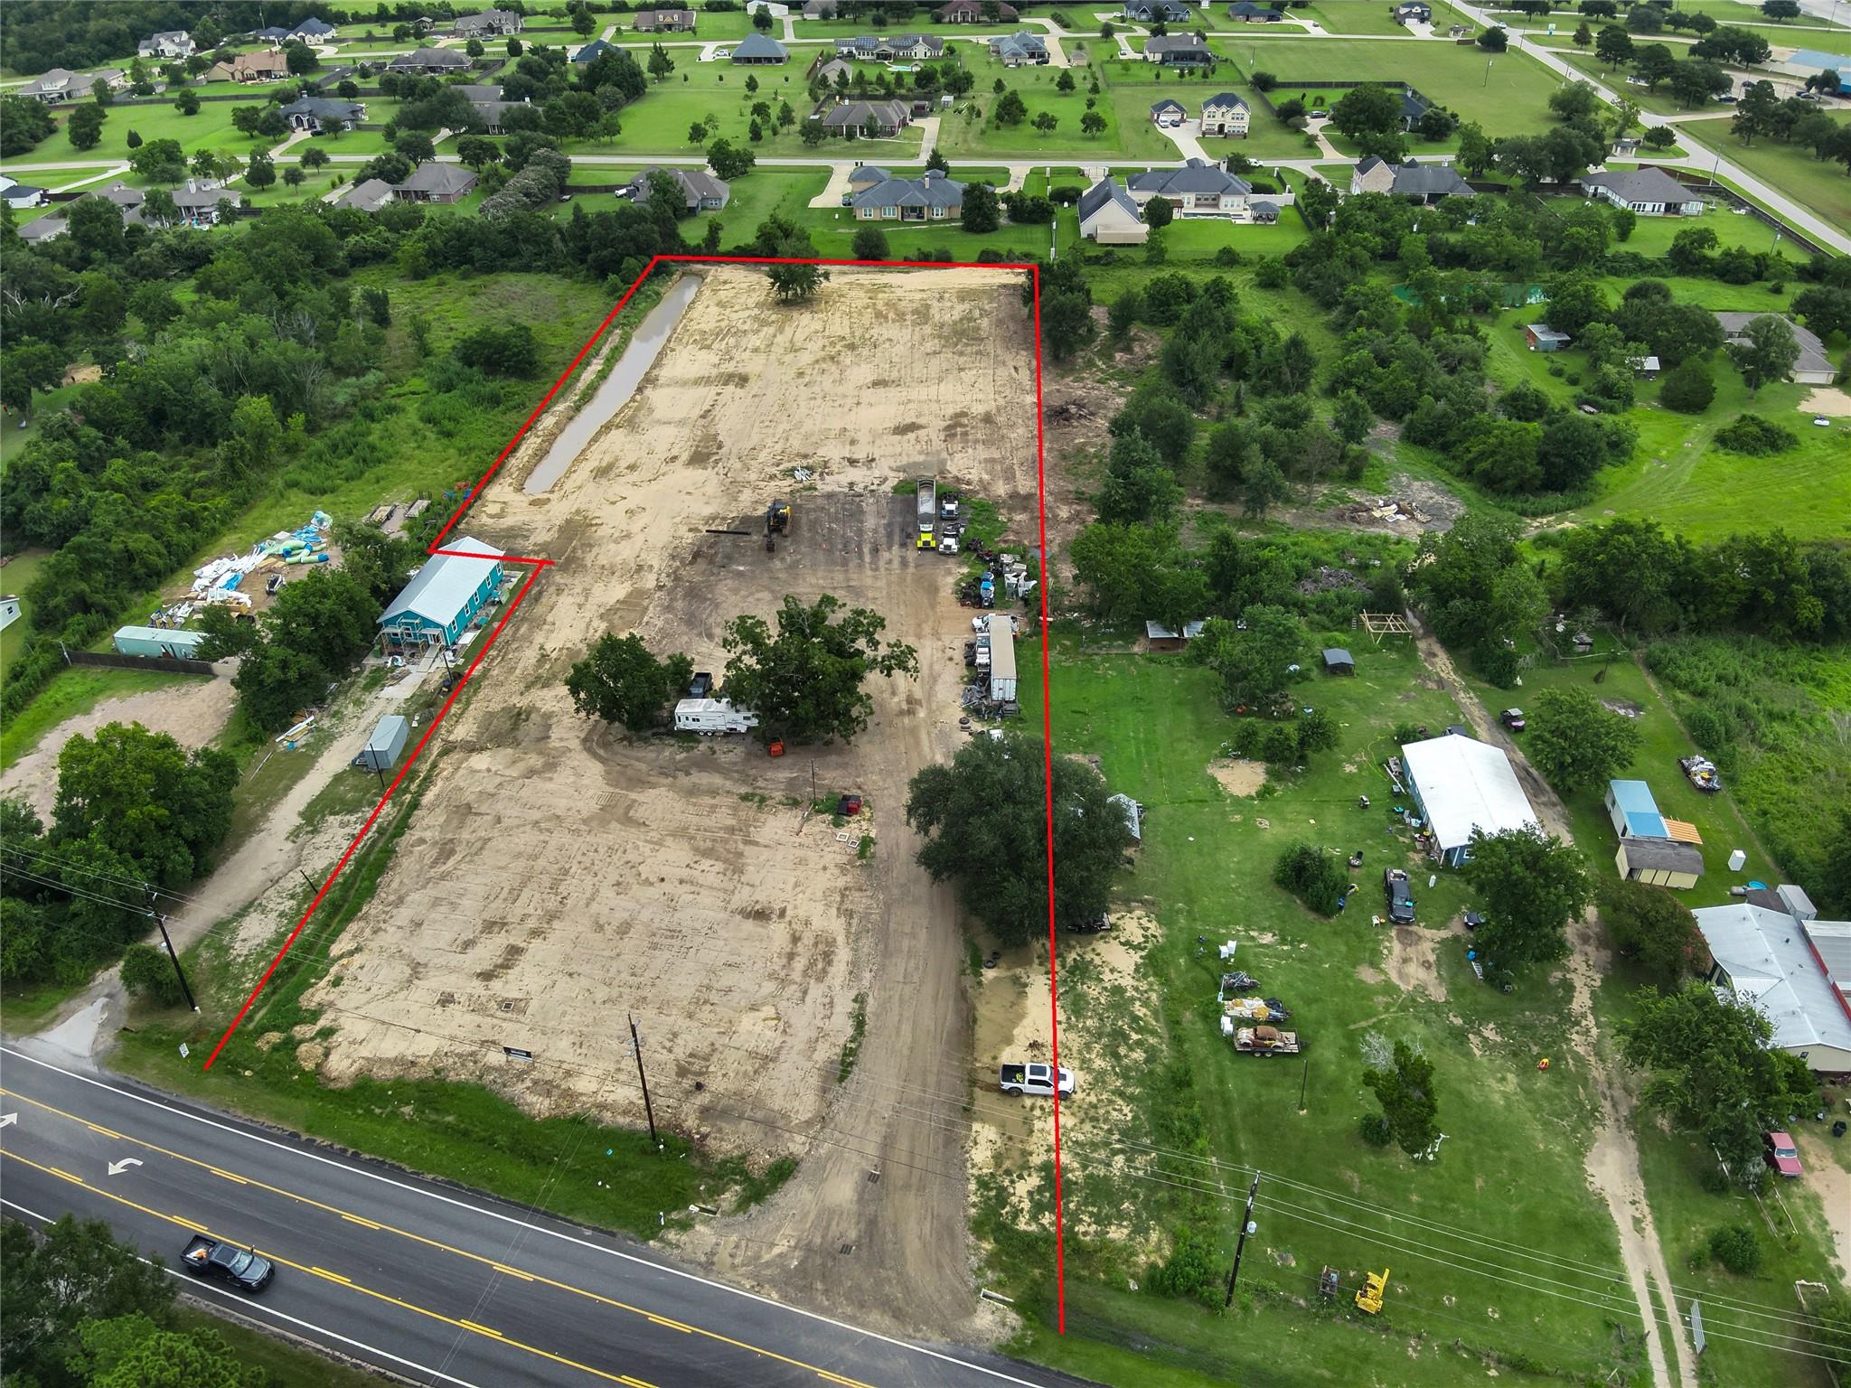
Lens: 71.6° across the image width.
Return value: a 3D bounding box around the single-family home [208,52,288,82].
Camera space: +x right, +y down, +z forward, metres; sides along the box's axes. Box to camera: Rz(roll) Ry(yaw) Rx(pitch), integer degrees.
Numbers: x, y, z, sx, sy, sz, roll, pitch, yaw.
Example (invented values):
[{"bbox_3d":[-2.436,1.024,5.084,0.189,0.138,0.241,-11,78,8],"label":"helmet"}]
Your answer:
[{"bbox_3d":[-247.690,-230.110,470.170,25.500,8.000,14.000,-6,36,-7],"label":"single-family home"}]

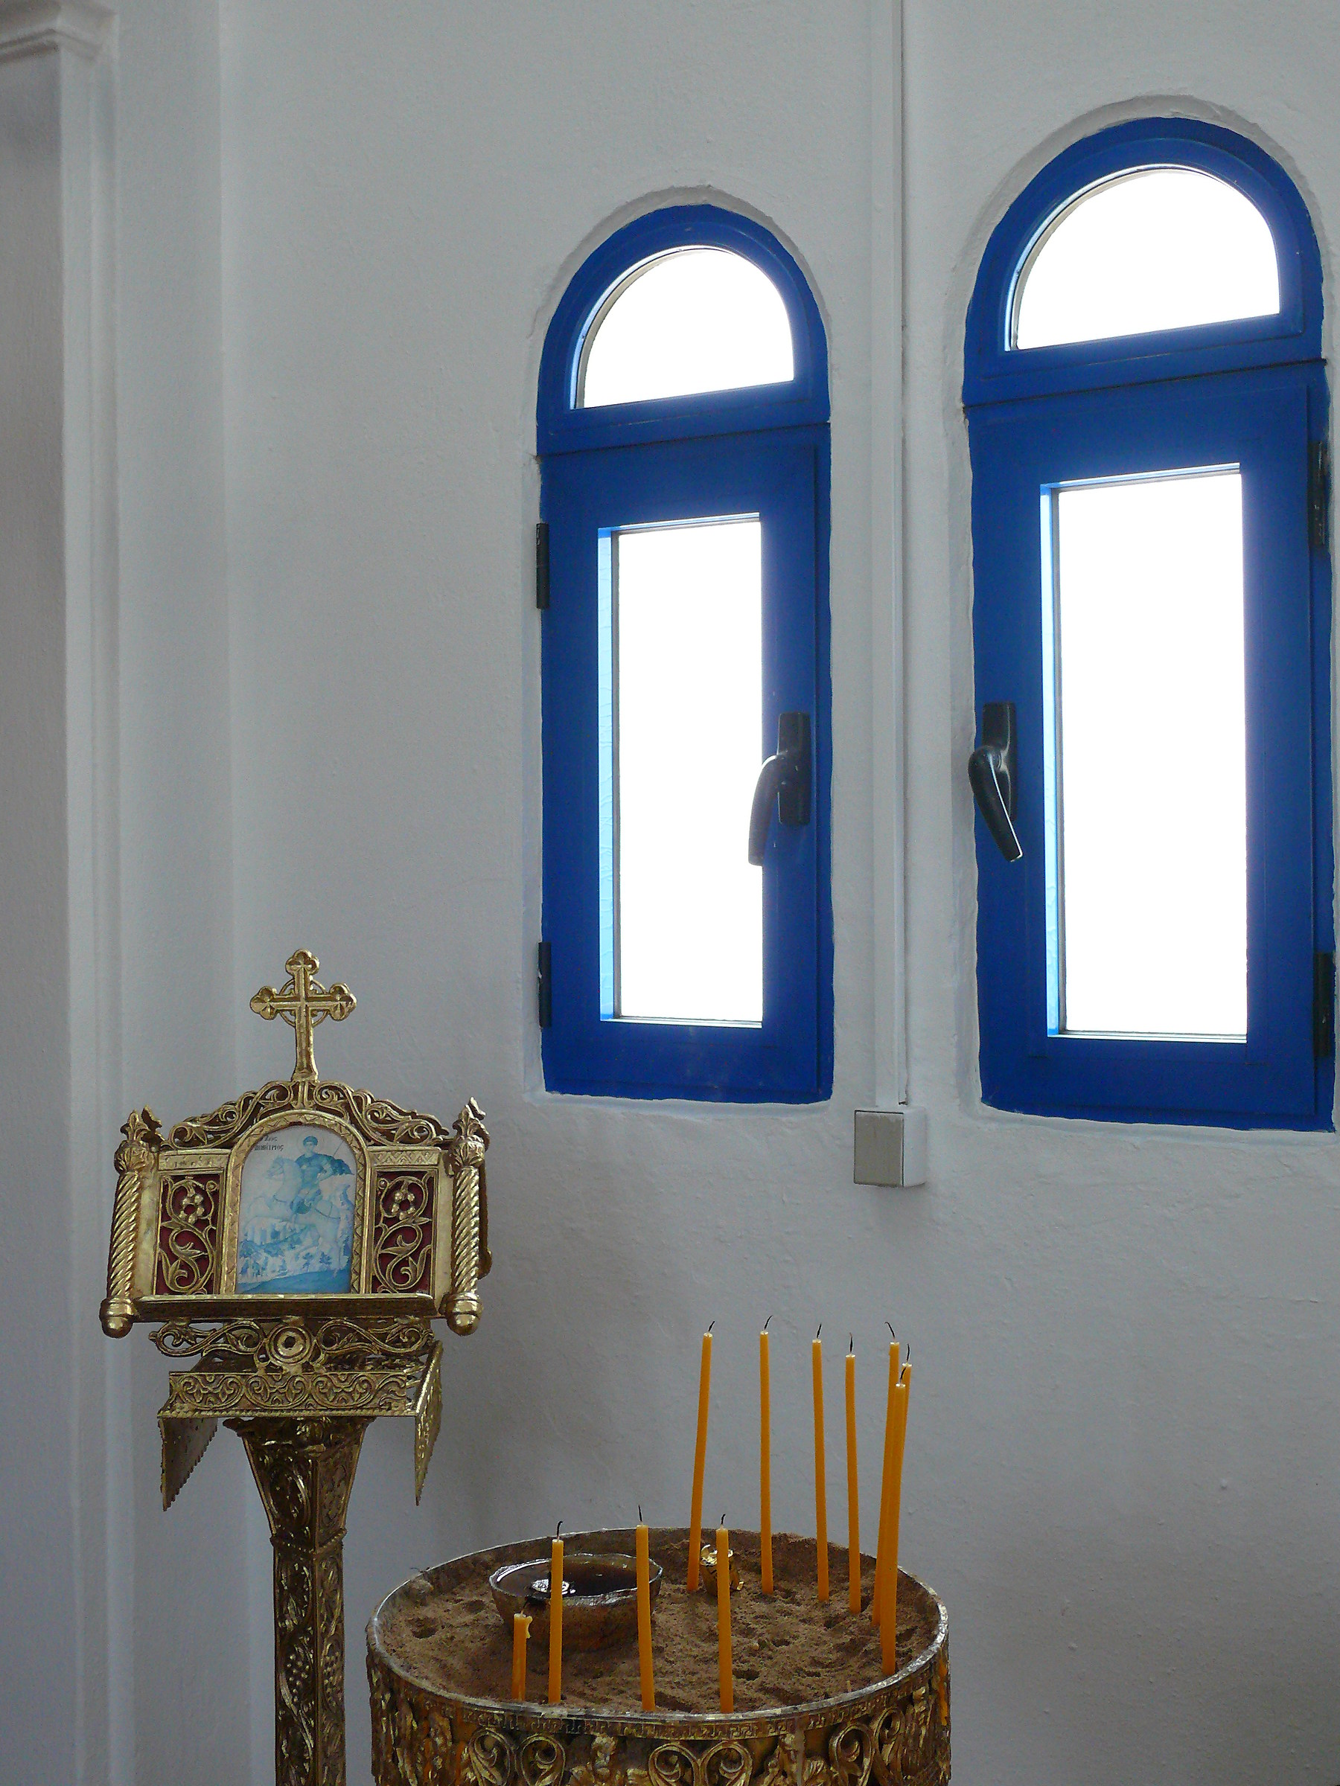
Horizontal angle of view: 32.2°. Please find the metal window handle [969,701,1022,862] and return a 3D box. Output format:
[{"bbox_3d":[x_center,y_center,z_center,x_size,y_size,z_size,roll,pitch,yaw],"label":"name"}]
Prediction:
[{"bbox_3d":[0.336,-0.115,2.368,0.057,0.164,0.055,0,0,31],"label":"metal window handle"}]

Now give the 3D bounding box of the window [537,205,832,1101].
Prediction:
[{"bbox_3d":[0.024,-0.268,2.613,0.375,0.990,0.080,0,0,31],"label":"window"}]

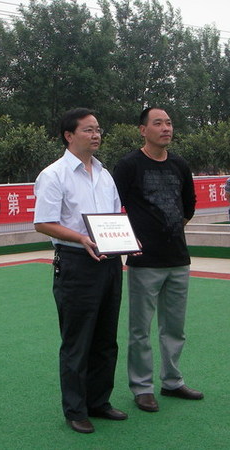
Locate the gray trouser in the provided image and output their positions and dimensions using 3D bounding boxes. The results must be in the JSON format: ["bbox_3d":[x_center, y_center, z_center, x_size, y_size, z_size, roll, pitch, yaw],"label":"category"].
[{"bbox_3d":[0.259,0.567,3.992,0.410,0.910,0.310,-4,3,-29],"label":"gray trouser"}]

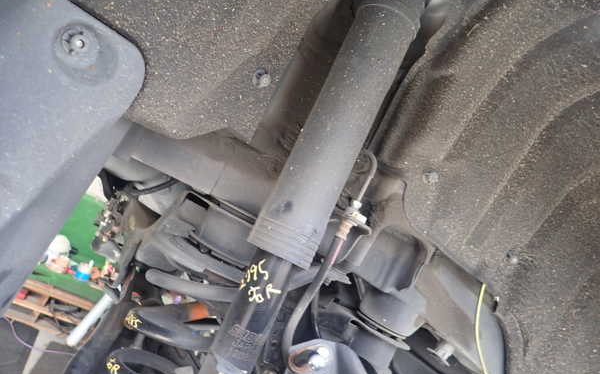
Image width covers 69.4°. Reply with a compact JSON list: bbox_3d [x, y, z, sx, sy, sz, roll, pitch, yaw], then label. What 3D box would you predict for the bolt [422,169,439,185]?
[{"bbox_3d":[0.151,-0.012,0.500,0.017,0.017,0.012,20,4,-24],"label":"bolt"}]

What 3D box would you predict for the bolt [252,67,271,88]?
[{"bbox_3d":[-0.041,-0.115,0.460,0.017,0.017,0.012,21,6,-27],"label":"bolt"}]

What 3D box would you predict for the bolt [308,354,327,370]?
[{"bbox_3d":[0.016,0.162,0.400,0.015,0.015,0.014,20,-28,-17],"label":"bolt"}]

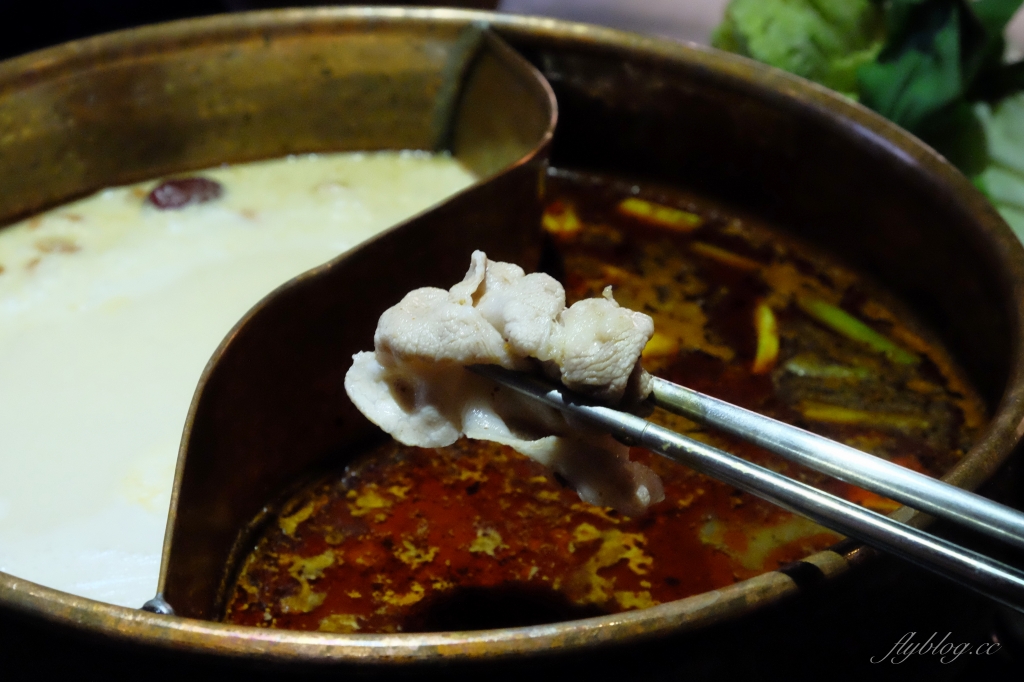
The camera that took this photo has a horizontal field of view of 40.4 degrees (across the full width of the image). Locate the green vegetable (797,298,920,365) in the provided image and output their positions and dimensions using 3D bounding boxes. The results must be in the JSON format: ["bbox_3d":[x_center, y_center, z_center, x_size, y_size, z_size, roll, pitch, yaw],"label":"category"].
[{"bbox_3d":[0.115,-0.003,0.466,0.007,0.006,0.046,-25,42,-38],"label":"green vegetable"}]

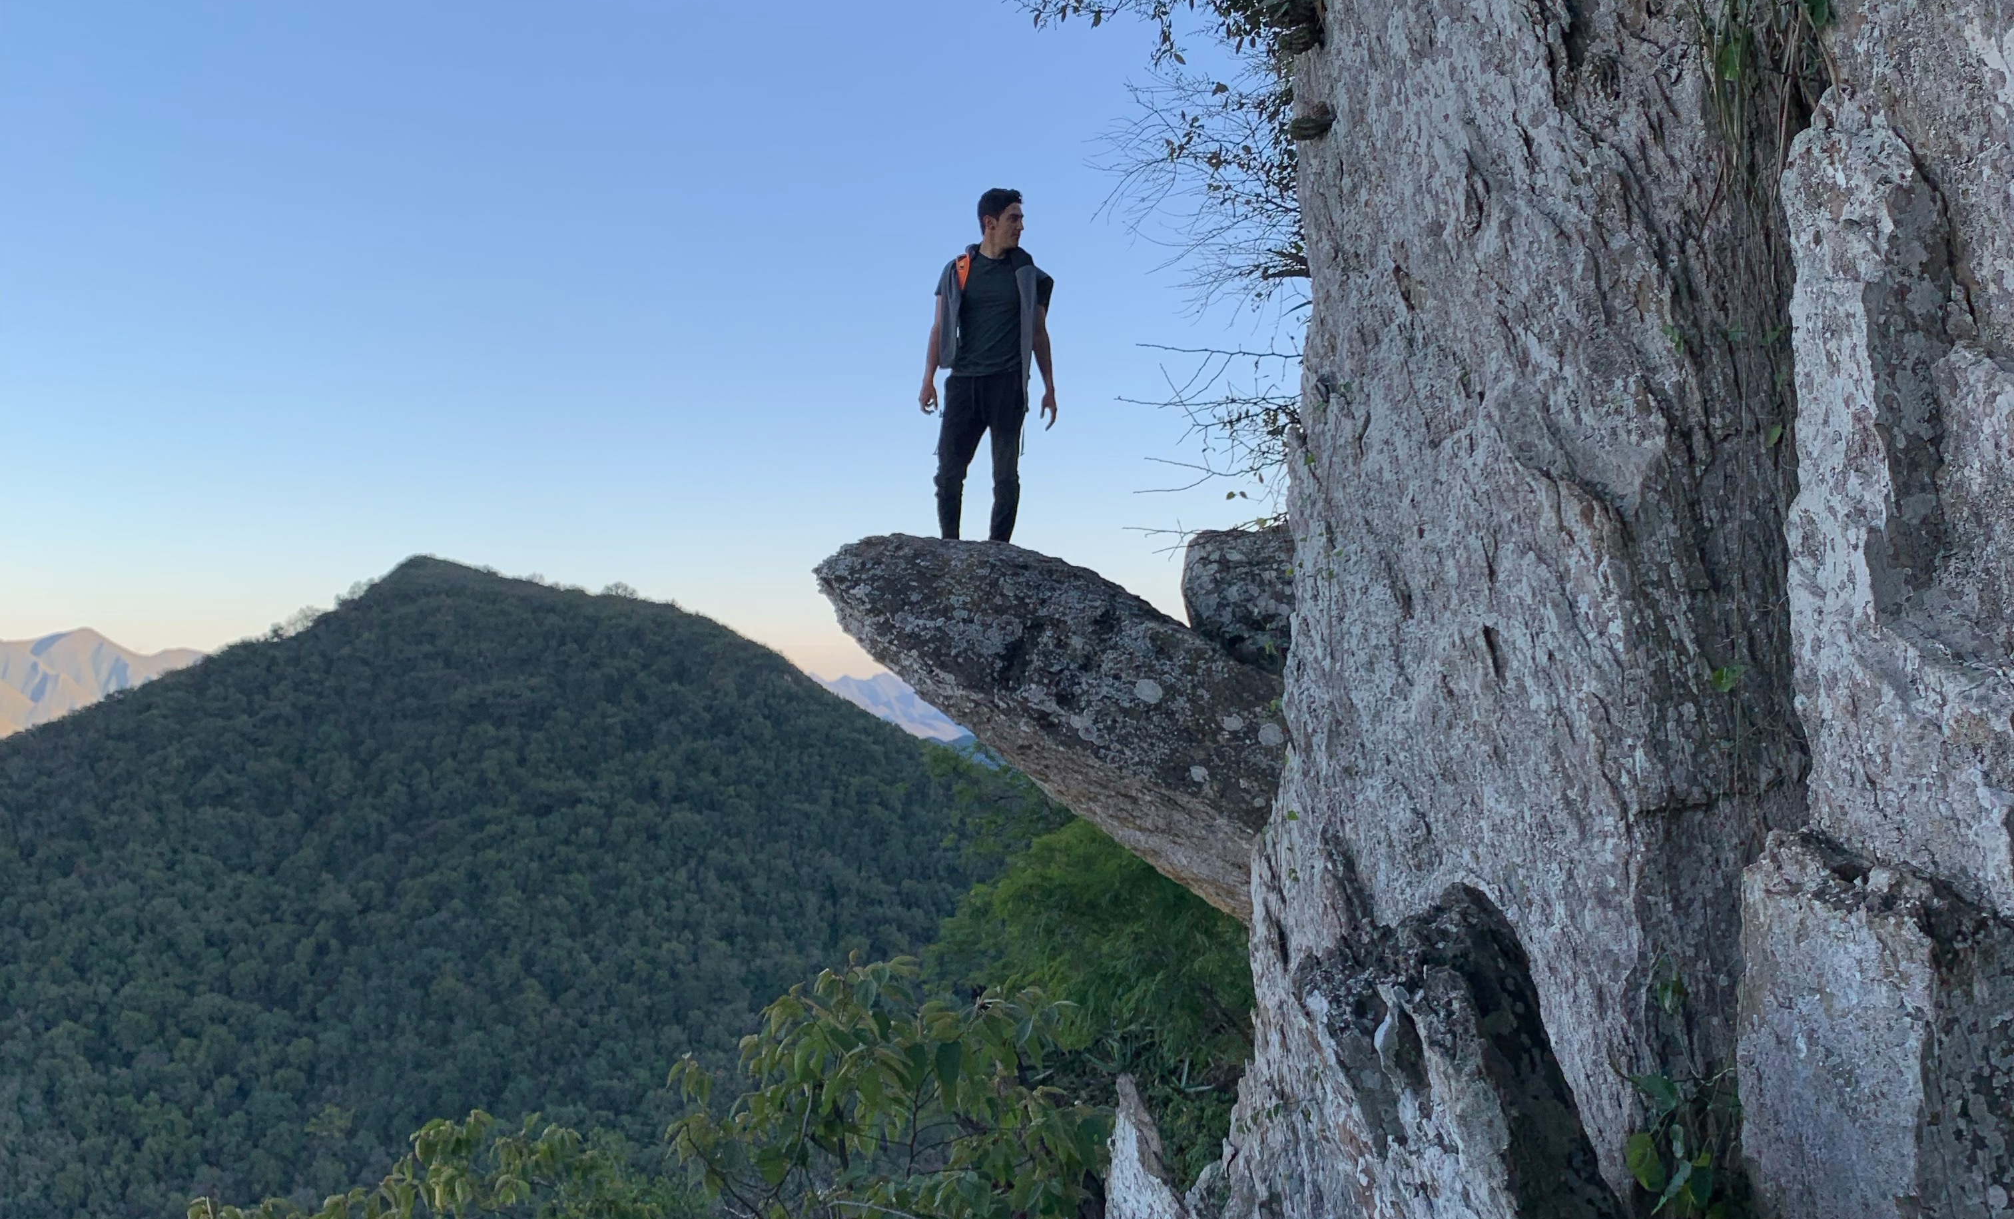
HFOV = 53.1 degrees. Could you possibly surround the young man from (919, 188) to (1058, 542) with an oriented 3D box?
[{"bbox_3d":[-0.080,-1.040,9.200,0.620,1.760,0.360,-1,-5,7],"label":"young man"}]

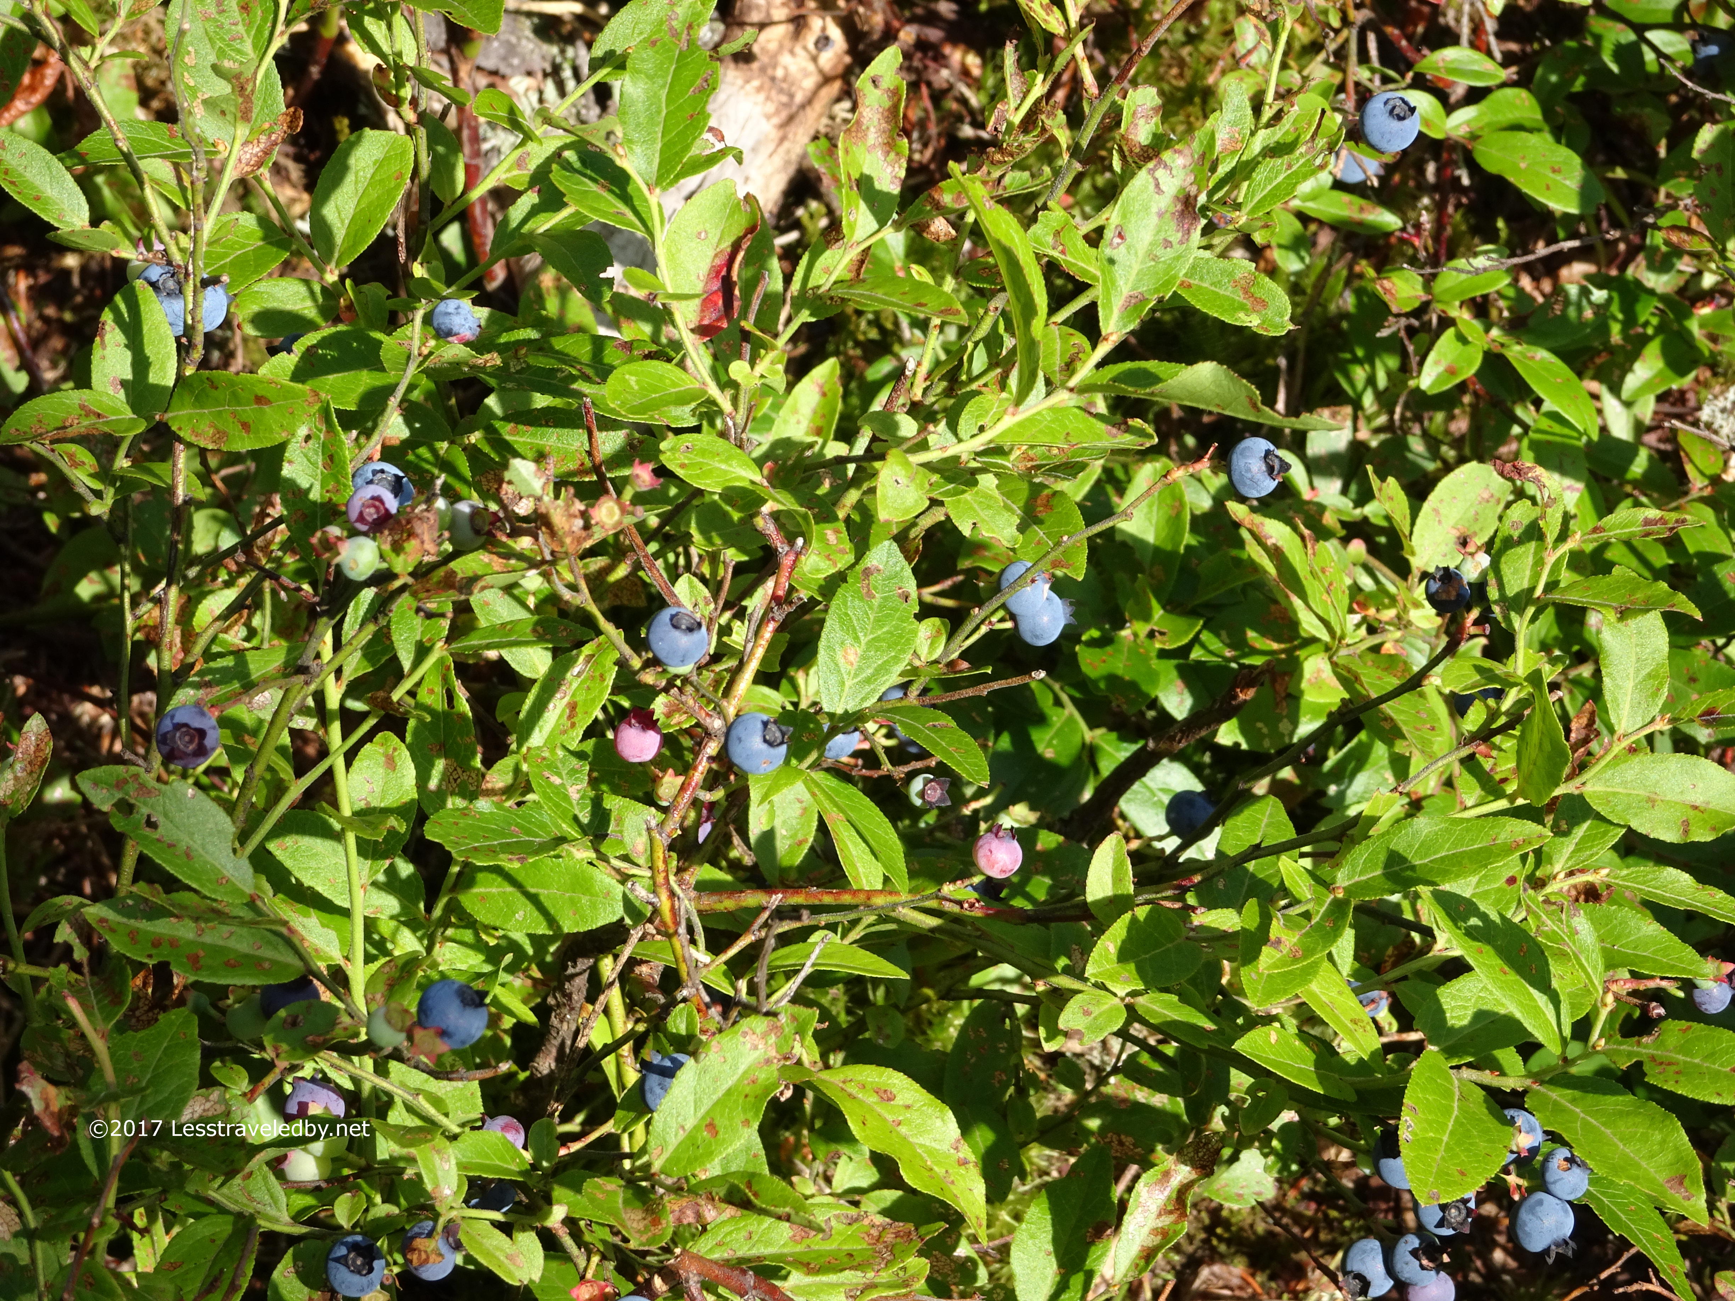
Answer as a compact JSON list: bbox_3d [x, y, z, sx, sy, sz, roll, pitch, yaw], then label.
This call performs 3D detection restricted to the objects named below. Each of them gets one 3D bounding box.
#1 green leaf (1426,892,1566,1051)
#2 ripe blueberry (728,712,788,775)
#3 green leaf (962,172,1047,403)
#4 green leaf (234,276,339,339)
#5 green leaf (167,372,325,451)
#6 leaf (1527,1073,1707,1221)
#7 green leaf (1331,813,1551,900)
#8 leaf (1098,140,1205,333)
[{"bbox_3d":[0.095,0.049,1.170,0.012,0.005,0.032,-35,84,-39],"label":"green leaf"},{"bbox_3d":[-0.017,0.014,1.180,0.009,0.009,0.009,-16,-11,42],"label":"ripe blueberry"},{"bbox_3d":[0.022,-0.057,1.210,0.007,0.037,0.011,-16,-8,27],"label":"green leaf"},{"bbox_3d":[-0.089,-0.053,1.186,0.018,0.004,0.010,-3,58,-14],"label":"green leaf"},{"bbox_3d":[-0.090,-0.035,1.120,0.024,0.004,0.012,-6,63,9],"label":"green leaf"},{"bbox_3d":[0.105,0.070,1.080,0.033,0.004,0.015,39,65,16],"label":"leaf"},{"bbox_3d":[0.087,0.031,1.170,0.035,0.004,0.013,-15,48,-18],"label":"green leaf"},{"bbox_3d":[0.042,-0.060,1.130,0.014,0.004,0.030,25,81,8],"label":"leaf"}]

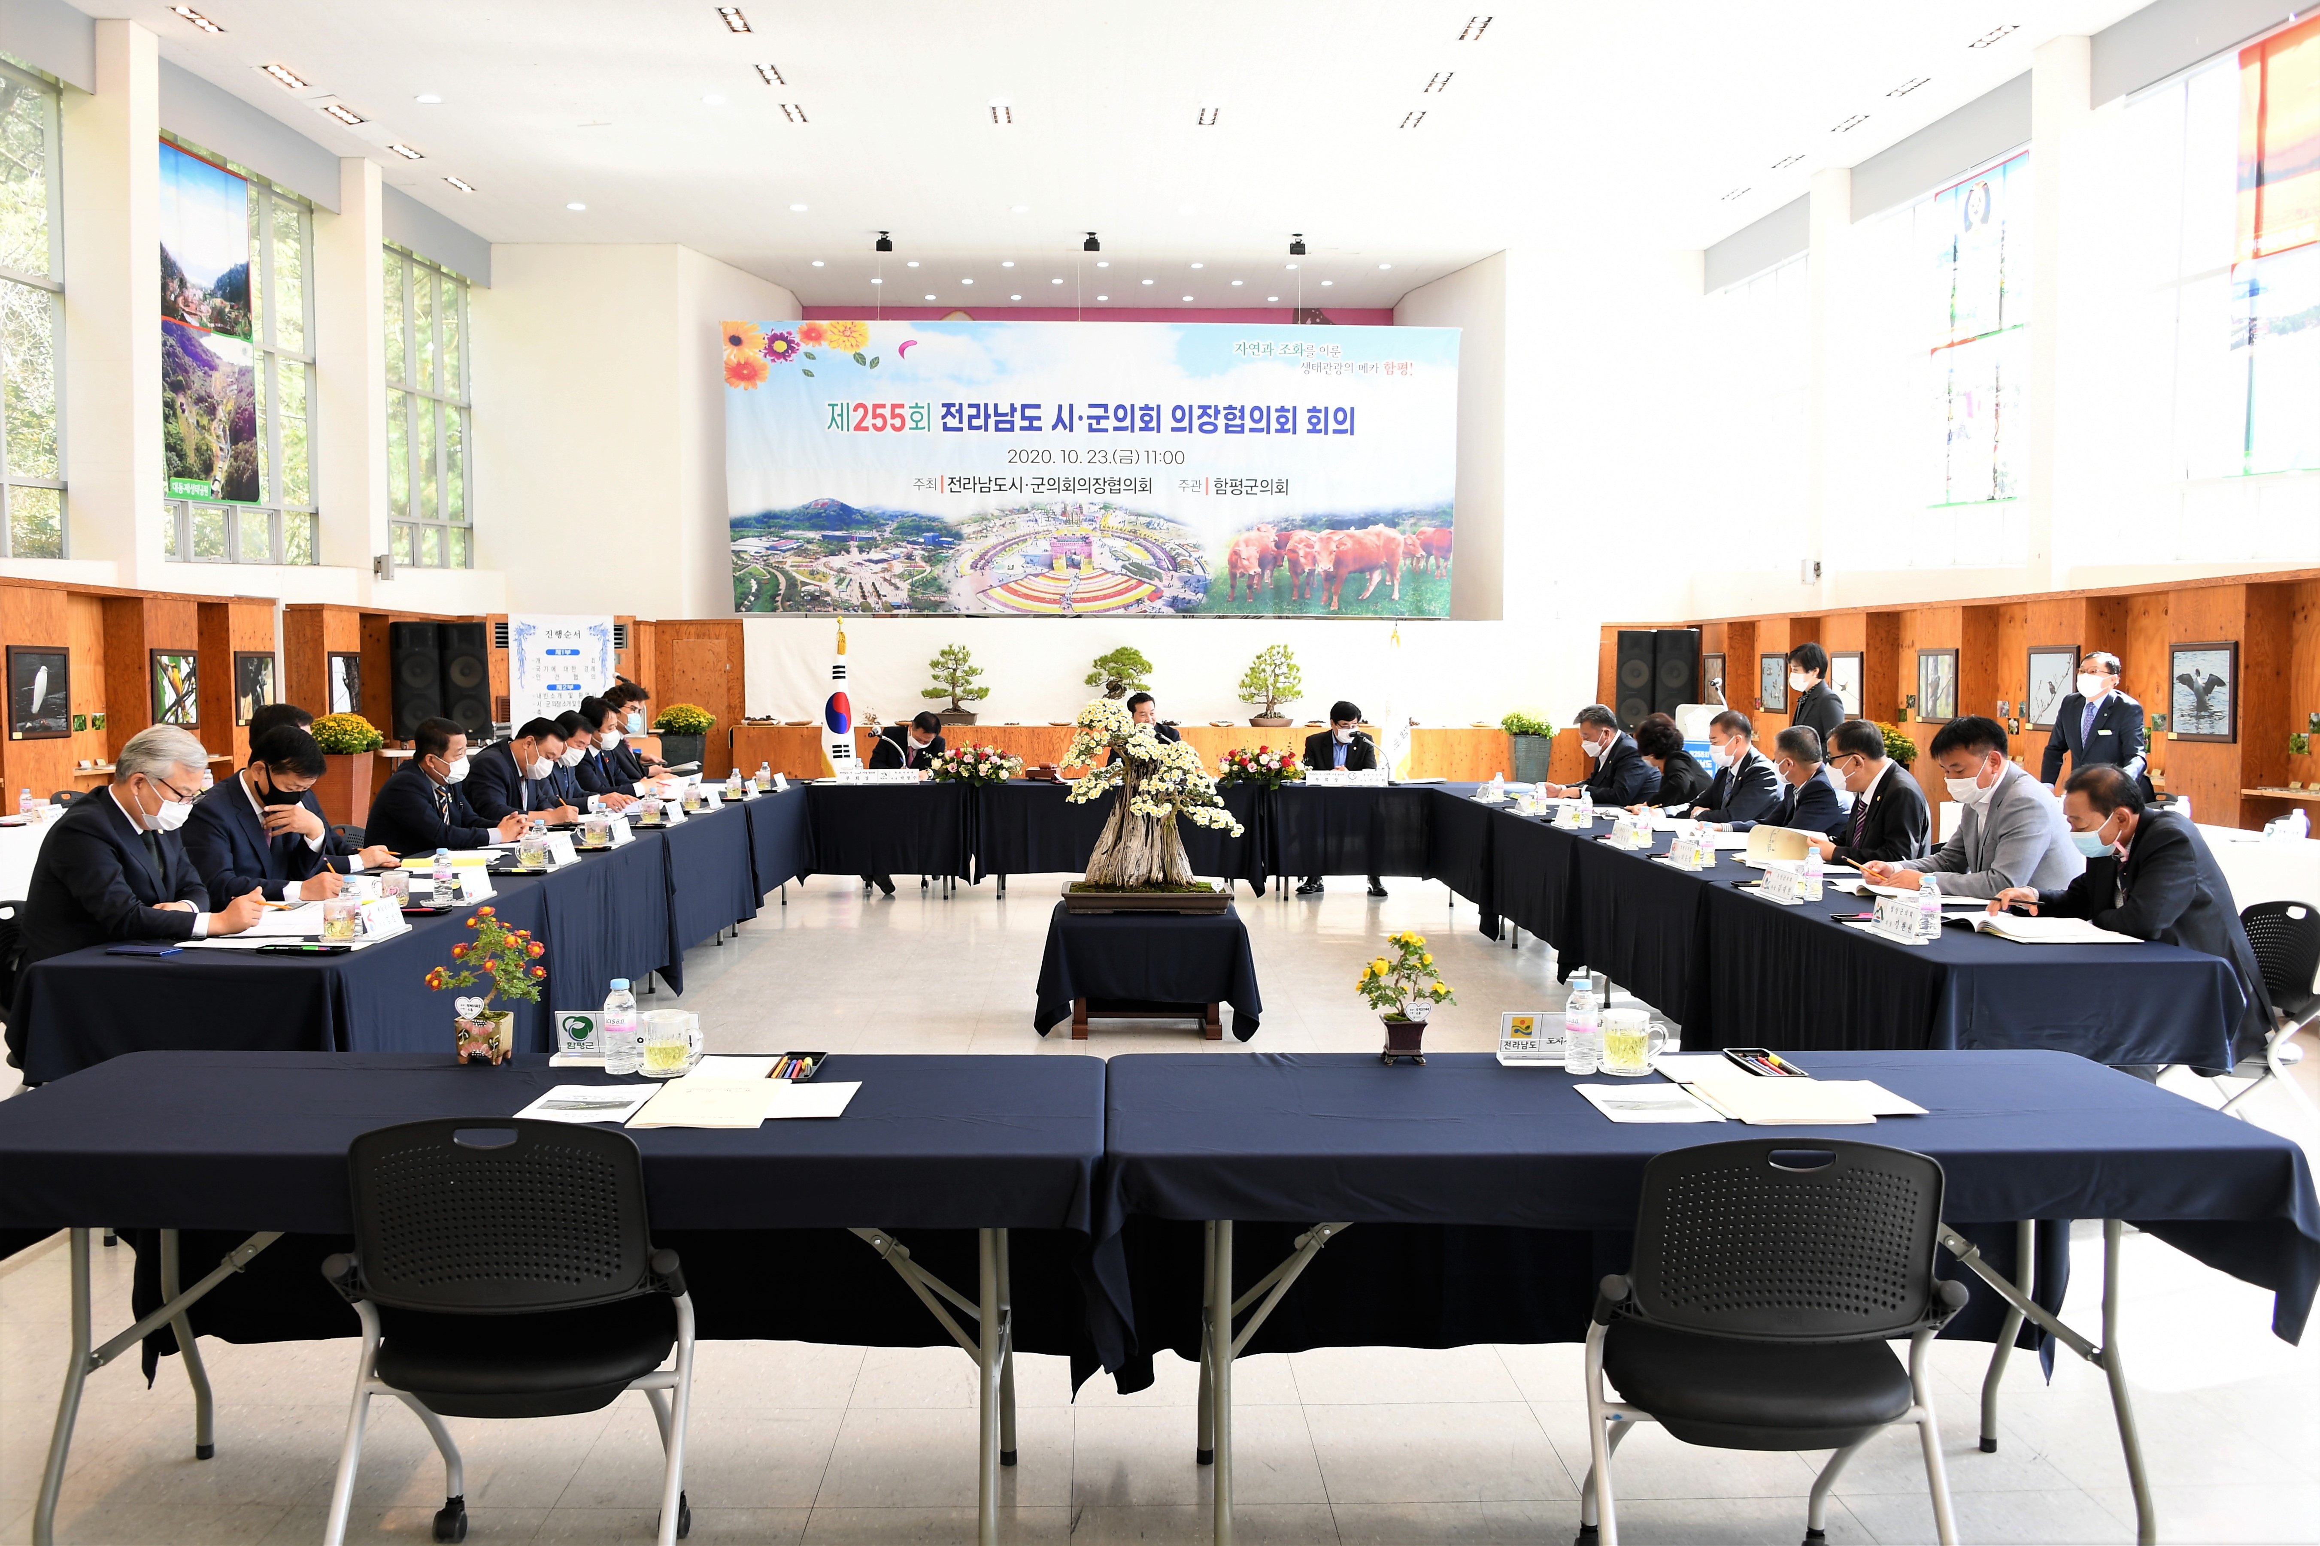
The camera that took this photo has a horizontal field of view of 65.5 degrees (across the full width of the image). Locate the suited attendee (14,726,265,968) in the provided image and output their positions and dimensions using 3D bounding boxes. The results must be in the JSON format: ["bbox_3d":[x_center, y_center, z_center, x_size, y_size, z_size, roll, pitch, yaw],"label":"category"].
[{"bbox_3d":[-2.822,0.538,4.937,0.760,1.335,0.560,0,3,4],"label":"suited attendee"}]

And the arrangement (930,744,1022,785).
[{"bbox_3d":[-1.202,-0.059,11.730,0.600,0.270,0.360,0,3,-2],"label":"arrangement"}]

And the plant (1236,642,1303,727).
[{"bbox_3d":[1.141,-0.888,18.630,0.670,0.845,0.550,0,3,-2],"label":"plant"}]

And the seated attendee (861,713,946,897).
[{"bbox_3d":[-1.766,0.194,12.423,0.580,1.198,0.950,-1,3,-10],"label":"seated attendee"}]

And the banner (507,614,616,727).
[{"bbox_3d":[-4.411,-0.223,13.356,0.766,1.882,0.200,0,3,-7],"label":"banner"}]

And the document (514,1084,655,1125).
[{"bbox_3d":[-0.945,0.546,2.989,0.185,0.005,0.260,0,3,-2],"label":"document"}]

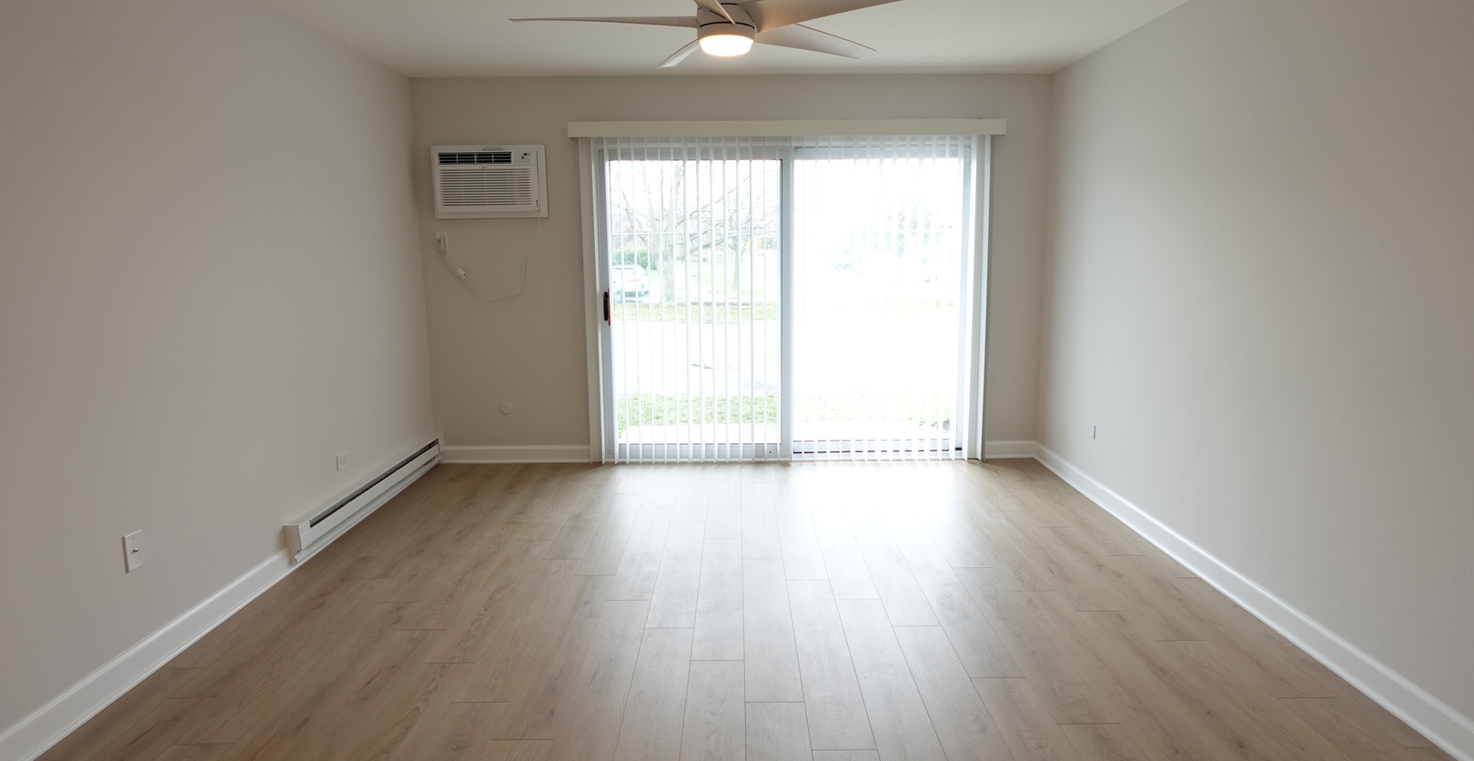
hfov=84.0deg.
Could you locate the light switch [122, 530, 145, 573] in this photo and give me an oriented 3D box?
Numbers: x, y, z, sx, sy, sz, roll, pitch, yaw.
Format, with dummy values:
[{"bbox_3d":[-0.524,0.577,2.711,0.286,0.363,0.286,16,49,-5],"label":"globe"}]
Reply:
[{"bbox_3d":[-1.973,0.562,2.688,0.014,0.117,0.073,-1,9,0],"label":"light switch"}]

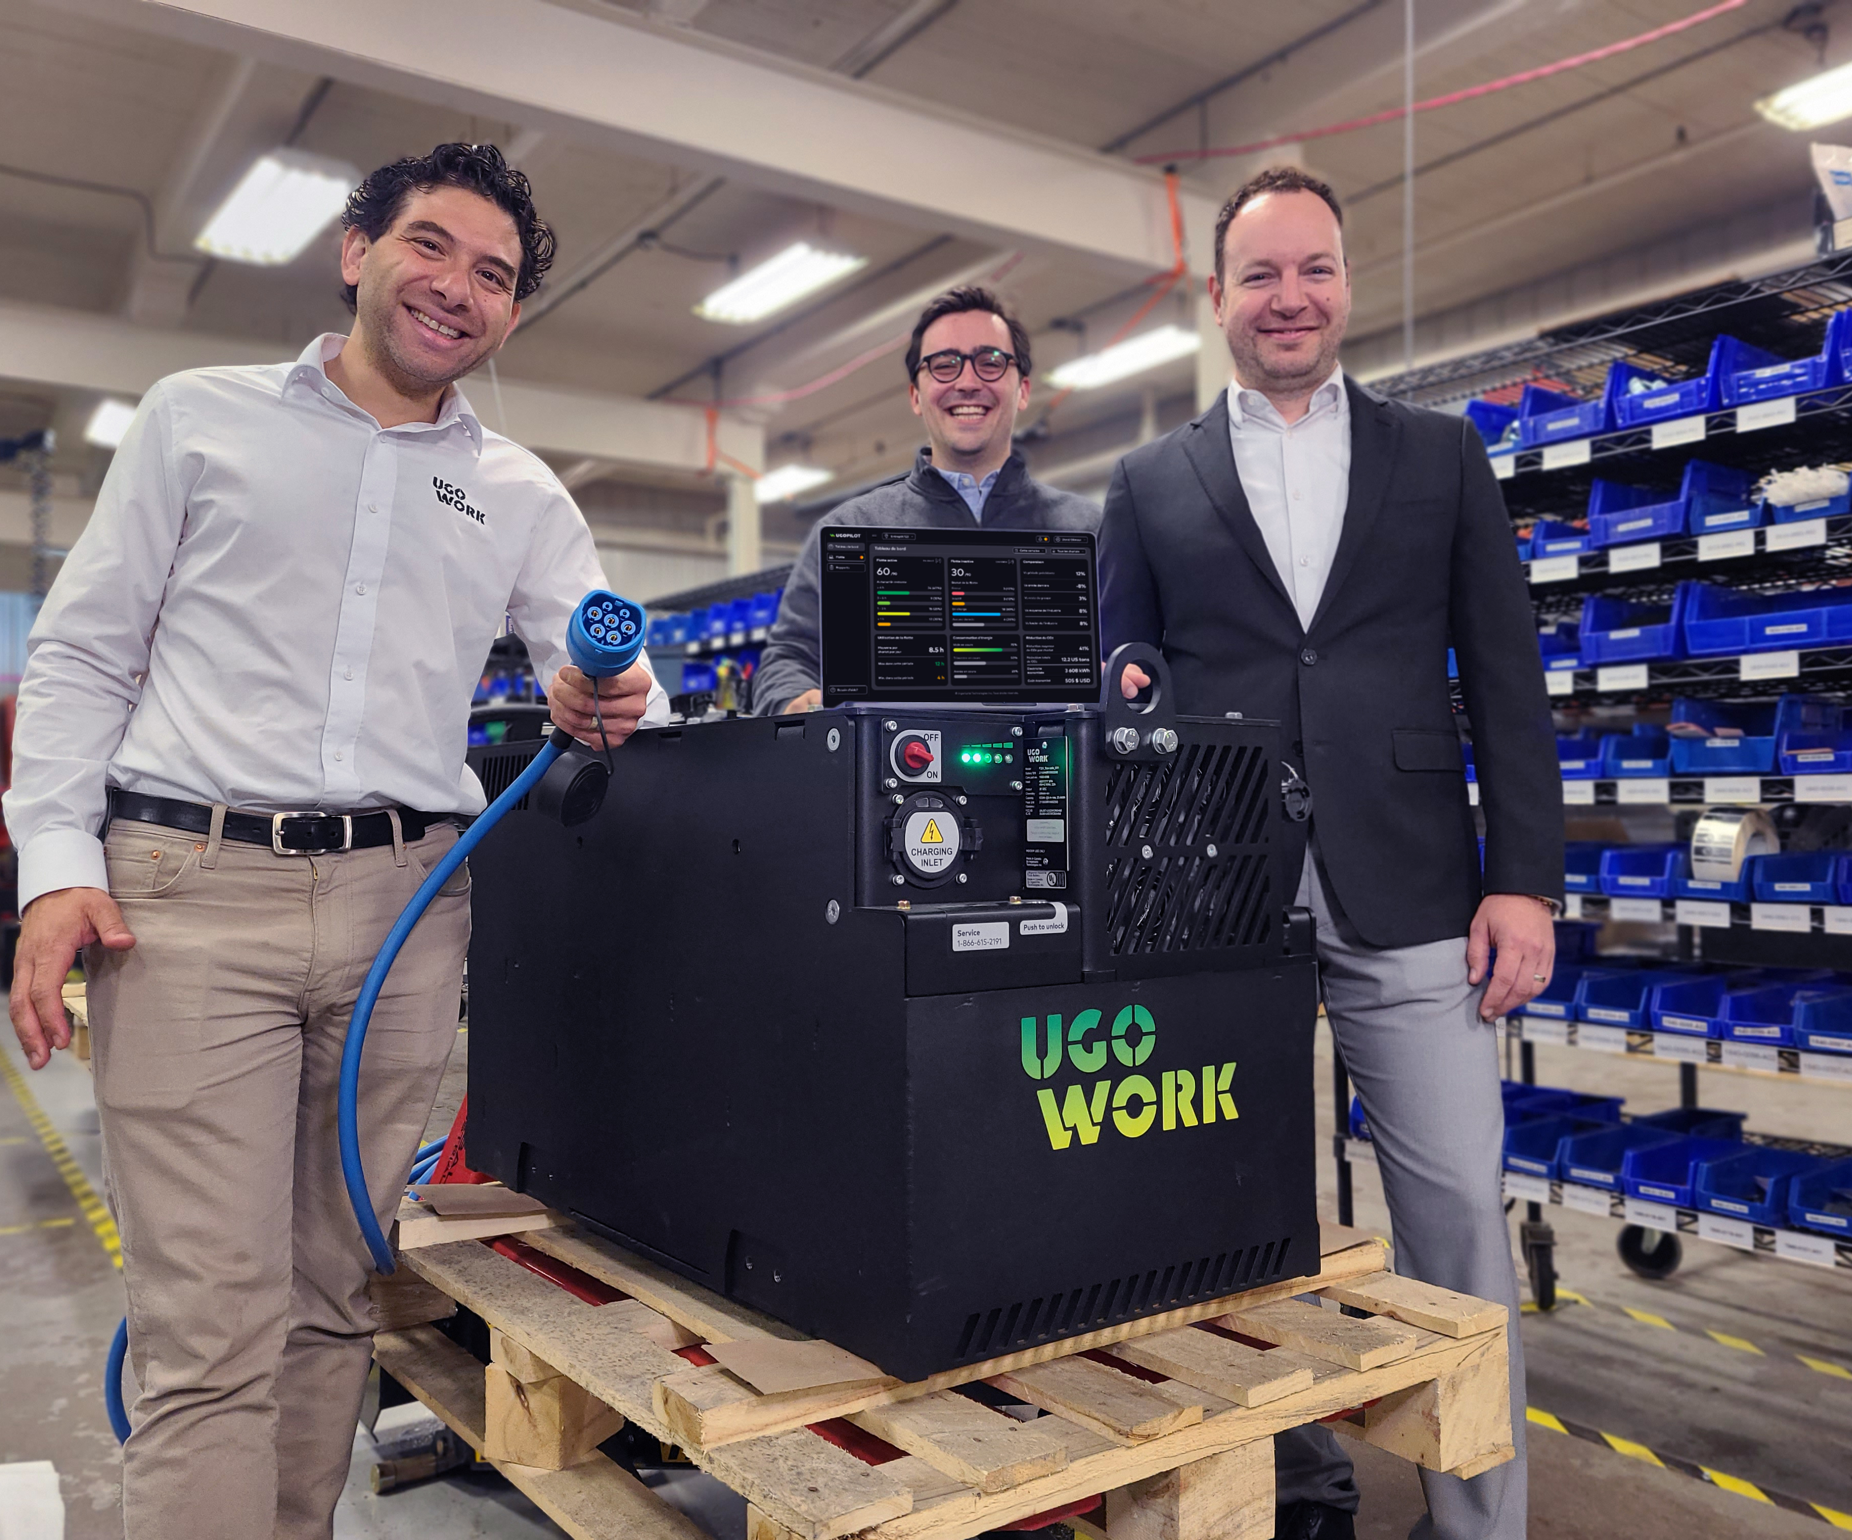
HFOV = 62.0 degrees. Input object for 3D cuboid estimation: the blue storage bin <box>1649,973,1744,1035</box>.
[{"bbox_3d":[1.201,0.359,2.348,0.187,0.070,0.105,1,-2,-38],"label":"blue storage bin"}]

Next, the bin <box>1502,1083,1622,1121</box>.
[{"bbox_3d":[1.144,0.625,2.743,0.187,0.070,0.105,1,-2,-38],"label":"bin"}]

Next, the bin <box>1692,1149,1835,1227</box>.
[{"bbox_3d":[1.225,0.608,2.258,0.187,0.070,0.105,1,-2,-37],"label":"bin"}]

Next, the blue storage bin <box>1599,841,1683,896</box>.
[{"bbox_3d":[1.141,0.160,2.376,0.187,0.070,0.105,1,-2,-37],"label":"blue storage bin"}]

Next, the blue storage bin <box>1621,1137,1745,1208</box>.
[{"bbox_3d":[1.172,0.615,2.377,0.187,0.070,0.105,1,-2,-38],"label":"blue storage bin"}]

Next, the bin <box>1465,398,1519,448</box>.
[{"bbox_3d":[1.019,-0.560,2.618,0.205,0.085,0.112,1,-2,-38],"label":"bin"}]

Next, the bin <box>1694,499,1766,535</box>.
[{"bbox_3d":[1.243,-0.384,2.314,0.187,0.070,0.105,1,-2,-38],"label":"bin"}]

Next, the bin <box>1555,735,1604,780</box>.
[{"bbox_3d":[1.081,-0.018,2.458,0.187,0.070,0.105,1,-2,-37],"label":"bin"}]

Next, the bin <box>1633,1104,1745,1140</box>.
[{"bbox_3d":[1.275,0.616,2.581,0.187,0.070,0.105,1,-2,-37],"label":"bin"}]

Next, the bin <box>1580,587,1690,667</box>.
[{"bbox_3d":[1.170,-0.214,2.417,0.277,0.114,0.142,1,-2,-37],"label":"bin"}]

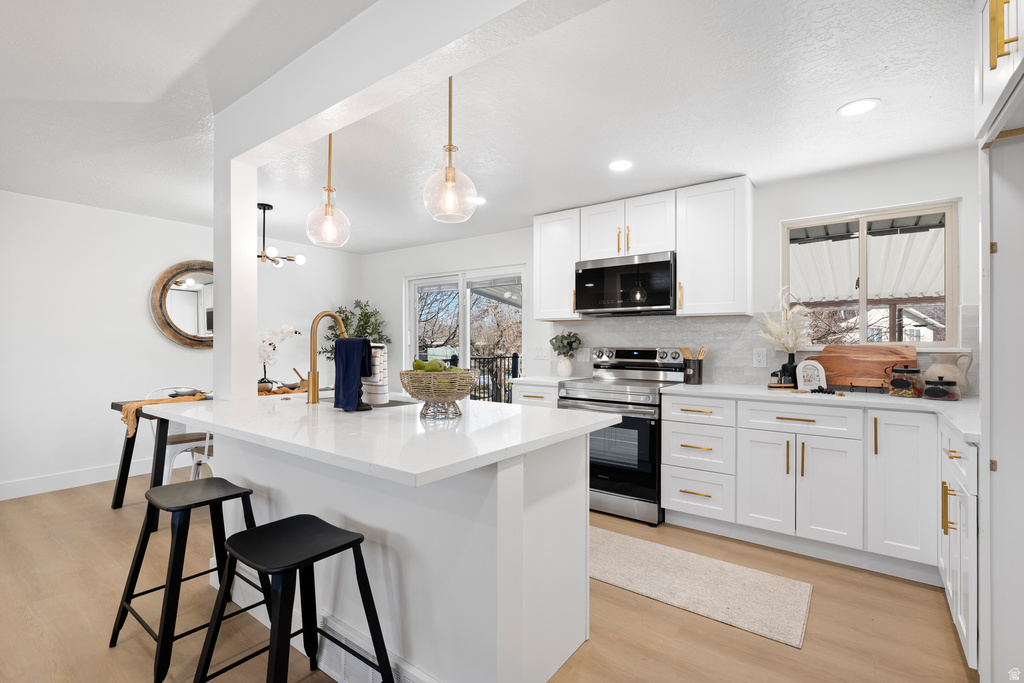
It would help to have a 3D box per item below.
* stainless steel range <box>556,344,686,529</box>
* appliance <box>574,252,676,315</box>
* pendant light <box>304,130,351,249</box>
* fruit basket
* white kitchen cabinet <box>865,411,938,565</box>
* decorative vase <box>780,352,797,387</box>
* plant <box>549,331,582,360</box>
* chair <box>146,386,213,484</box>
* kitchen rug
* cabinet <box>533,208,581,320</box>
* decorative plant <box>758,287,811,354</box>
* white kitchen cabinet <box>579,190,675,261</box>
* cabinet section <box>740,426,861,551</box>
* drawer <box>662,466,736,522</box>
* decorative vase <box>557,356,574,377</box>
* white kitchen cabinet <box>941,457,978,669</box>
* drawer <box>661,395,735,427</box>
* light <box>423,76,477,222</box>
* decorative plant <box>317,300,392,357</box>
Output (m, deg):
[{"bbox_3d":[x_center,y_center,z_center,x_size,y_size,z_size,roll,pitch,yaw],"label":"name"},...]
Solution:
[{"bbox_3d":[0.830,0.640,3.430,0.762,1.179,0.709,0,0,36],"label":"stainless steel range"},{"bbox_3d":[0.921,-0.427,3.555,0.763,0.435,0.402,0,0,36],"label":"appliance"},{"bbox_3d":[-0.901,-0.775,2.248,0.208,0.625,0.208,0,0,37],"label":"pendant light"},{"bbox_3d":[-0.310,0.218,1.955,0.346,0.196,0.346,0,0,0],"label":"fruit basket"},{"bbox_3d":[2.131,0.723,2.527,0.281,0.746,0.620,0,0,36],"label":"white kitchen cabinet"},{"bbox_3d":[1.855,0.196,3.015,0.133,0.229,0.133,0,0,36],"label":"decorative vase"},{"bbox_3d":[0.471,0.030,3.969,0.275,0.236,0.247,0,0,36],"label":"plant"},{"bbox_3d":[-2.729,0.811,3.818,0.480,0.840,0.440,0,0,37],"label":"chair"},{"bbox_3d":[0.671,1.218,2.537,1.650,0.012,0.600,0,0,37],"label":"kitchen rug"},{"bbox_3d":[0.485,-0.631,3.990,0.453,0.910,0.323,0,0,37],"label":"cabinet"},{"bbox_3d":[1.797,-0.137,2.994,0.329,0.450,0.247,0,0,36],"label":"decorative plant"},{"bbox_3d":[0.972,-0.859,3.624,0.767,0.458,0.323,0,0,37],"label":"white kitchen cabinet"},{"bbox_3d":[1.785,0.818,2.823,0.620,0.583,0.570,0,0,36],"label":"cabinet section"},{"bbox_3d":[1.304,0.956,3.049,0.452,0.278,0.450,0,0,37],"label":"drawer"},{"bbox_3d":[0.472,0.226,3.994,0.129,0.170,0.129,0,0,0],"label":"decorative vase"},{"bbox_3d":[2.005,0.799,1.659,0.600,0.580,0.810,0,0,37],"label":"white kitchen cabinet"},{"bbox_3d":[1.308,0.435,3.058,0.442,0.159,0.502,0,0,36],"label":"drawer"},{"bbox_3d":[-0.240,-0.774,1.751,0.208,0.632,0.208,0,0,0],"label":"light"},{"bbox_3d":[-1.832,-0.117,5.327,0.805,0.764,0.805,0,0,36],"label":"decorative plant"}]

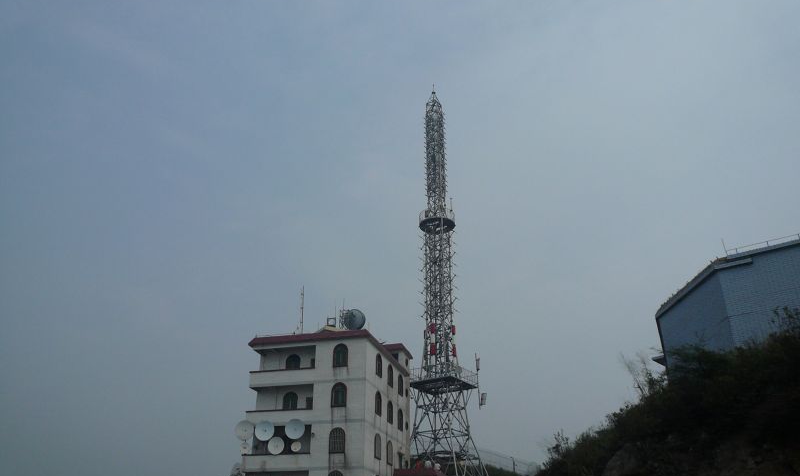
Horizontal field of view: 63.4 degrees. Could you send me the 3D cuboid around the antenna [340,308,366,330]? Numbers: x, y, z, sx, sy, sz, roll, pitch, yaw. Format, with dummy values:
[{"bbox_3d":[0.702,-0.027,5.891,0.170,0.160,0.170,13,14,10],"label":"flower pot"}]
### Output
[{"bbox_3d":[-4.315,7.819,61.104,2.150,2.100,0.950,2,-26,-4],"label":"antenna"}]

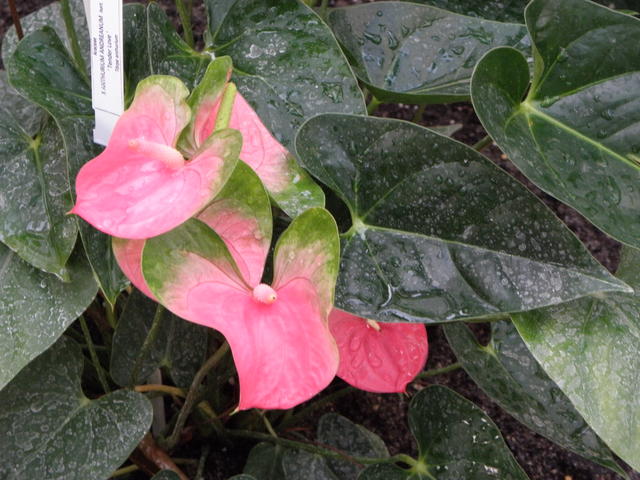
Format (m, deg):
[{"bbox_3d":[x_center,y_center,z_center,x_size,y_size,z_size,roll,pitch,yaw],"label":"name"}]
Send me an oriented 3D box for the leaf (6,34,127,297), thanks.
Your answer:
[{"bbox_3d":[-0.153,-0.048,1.620,0.092,0.187,0.042,-2,9,15],"label":"leaf"}]

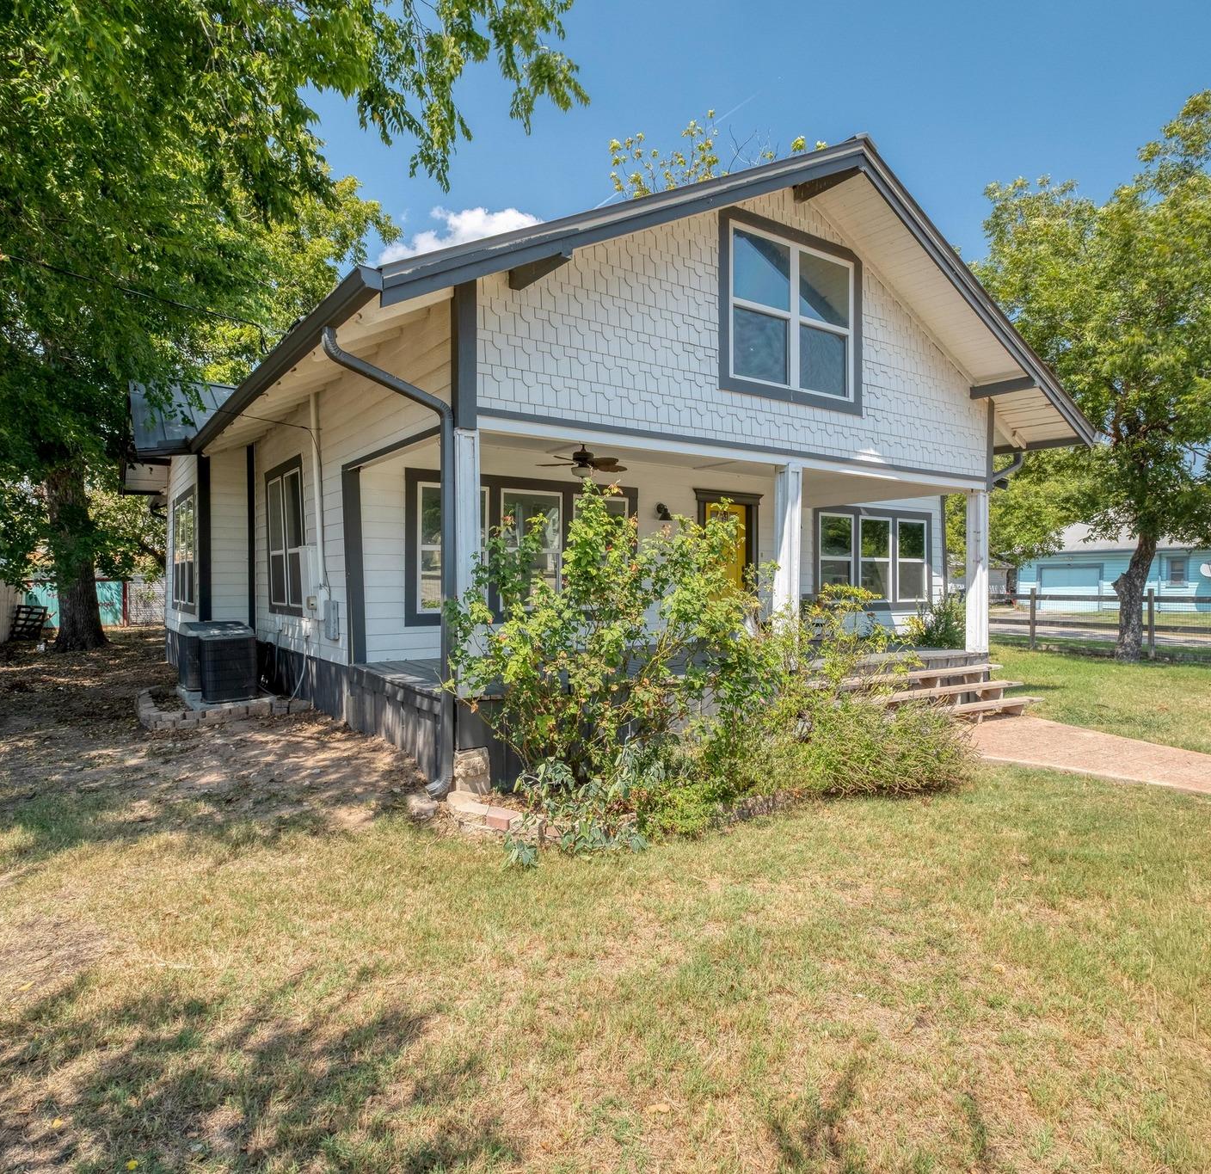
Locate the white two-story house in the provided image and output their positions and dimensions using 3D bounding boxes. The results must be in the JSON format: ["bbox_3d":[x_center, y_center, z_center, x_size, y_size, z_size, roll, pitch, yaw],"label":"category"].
[{"bbox_3d":[-1.717,-1.378,12.260,10.248,5.850,13.472,0,0,-33],"label":"white two-story house"}]

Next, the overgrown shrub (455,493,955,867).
[{"bbox_3d":[0.901,0.453,5.750,3.966,2.245,1.905,0,0,-33],"label":"overgrown shrub"}]

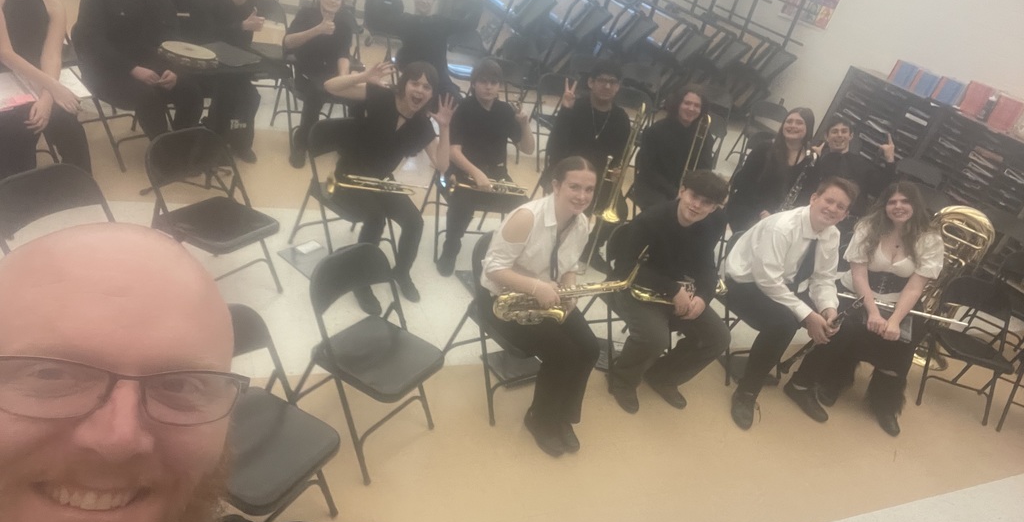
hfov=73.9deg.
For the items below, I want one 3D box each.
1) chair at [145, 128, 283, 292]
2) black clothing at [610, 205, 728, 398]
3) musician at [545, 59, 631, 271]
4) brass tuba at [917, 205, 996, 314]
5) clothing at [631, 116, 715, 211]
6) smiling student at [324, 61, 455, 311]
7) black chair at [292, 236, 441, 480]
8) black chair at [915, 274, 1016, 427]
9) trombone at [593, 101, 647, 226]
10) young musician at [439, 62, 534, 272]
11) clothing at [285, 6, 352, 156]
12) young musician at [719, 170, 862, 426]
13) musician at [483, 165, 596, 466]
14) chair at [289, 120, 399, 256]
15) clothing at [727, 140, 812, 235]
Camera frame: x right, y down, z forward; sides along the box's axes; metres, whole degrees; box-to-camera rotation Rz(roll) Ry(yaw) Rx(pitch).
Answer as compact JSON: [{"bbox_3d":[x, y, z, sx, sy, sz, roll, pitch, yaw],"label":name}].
[{"bbox_3d":[-1.396,-0.182,3.182,0.490,0.765,0.460,26,30,17],"label":"chair"},{"bbox_3d":[0.777,0.157,3.351,0.560,0.970,0.680,-8,36,-38],"label":"black clothing"},{"bbox_3d":[0.513,-0.676,4.534,0.580,1.260,0.800,-2,33,-30],"label":"musician"},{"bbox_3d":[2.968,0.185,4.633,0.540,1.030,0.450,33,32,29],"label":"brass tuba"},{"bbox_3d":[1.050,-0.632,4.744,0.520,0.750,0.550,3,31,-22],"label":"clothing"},{"bbox_3d":[-0.686,-0.447,3.597,0.660,1.230,0.750,-10,39,-41],"label":"smiling student"},{"bbox_3d":[-0.548,0.351,2.661,0.490,0.765,0.460,28,30,22],"label":"black chair"},{"bbox_3d":[2.896,0.542,4.312,0.464,0.765,0.505,17,28,-1],"label":"black chair"},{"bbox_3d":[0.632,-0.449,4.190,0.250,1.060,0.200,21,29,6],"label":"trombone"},{"bbox_3d":[-0.171,-0.561,4.093,0.570,1.220,0.640,-3,34,-33],"label":"young musician"},{"bbox_3d":[-1.335,-1.273,4.857,0.500,0.920,0.580,-2,34,-32],"label":"clothing"},{"bbox_3d":[1.479,0.165,3.584,0.600,1.200,0.800,1,32,-26],"label":"young musician"},{"bbox_3d":[0.205,0.186,2.978,0.500,1.220,0.680,-7,37,-38],"label":"musician"},{"bbox_3d":[-0.889,-0.393,3.877,0.505,0.765,0.464,33,32,26],"label":"chair"},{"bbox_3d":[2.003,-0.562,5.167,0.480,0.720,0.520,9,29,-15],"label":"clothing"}]

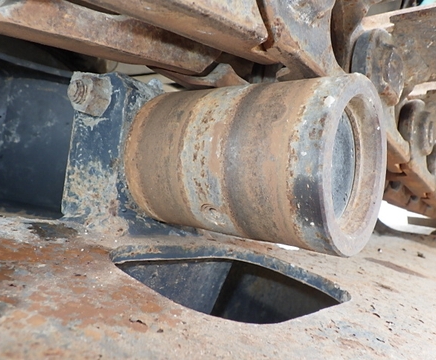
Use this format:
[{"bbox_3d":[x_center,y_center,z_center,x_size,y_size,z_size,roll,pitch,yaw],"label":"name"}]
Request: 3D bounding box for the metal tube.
[{"bbox_3d":[0.028,-0.014,0.302,0.165,0.117,0.117,5,-1,38],"label":"metal tube"}]

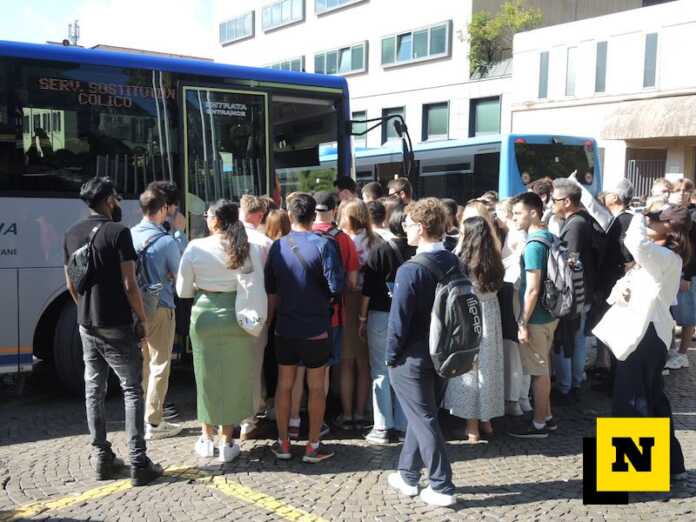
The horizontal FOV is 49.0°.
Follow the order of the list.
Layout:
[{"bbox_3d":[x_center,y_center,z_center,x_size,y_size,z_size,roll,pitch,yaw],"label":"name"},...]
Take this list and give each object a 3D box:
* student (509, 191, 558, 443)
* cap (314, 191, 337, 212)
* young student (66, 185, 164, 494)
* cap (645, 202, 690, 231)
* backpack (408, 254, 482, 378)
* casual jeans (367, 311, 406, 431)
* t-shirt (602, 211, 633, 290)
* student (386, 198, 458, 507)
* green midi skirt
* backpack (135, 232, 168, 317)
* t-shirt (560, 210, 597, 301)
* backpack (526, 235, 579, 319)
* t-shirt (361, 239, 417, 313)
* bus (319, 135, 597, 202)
[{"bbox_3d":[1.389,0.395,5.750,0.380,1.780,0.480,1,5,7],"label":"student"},{"bbox_3d":[-0.170,-0.463,5.900,0.190,0.160,0.260,2,6,12],"label":"cap"},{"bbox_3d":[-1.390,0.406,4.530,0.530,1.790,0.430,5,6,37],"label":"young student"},{"bbox_3d":[1.966,-0.274,4.700,0.270,0.150,0.180,1,5,6],"label":"cap"},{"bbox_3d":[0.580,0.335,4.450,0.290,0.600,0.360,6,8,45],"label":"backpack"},{"bbox_3d":[0.296,0.767,5.450,0.390,0.930,0.310,-2,6,-34],"label":"casual jeans"},{"bbox_3d":[2.231,-0.078,6.300,0.270,0.660,0.460,2,6,12],"label":"t-shirt"},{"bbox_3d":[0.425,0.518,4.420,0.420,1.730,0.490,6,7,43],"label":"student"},{"bbox_3d":[-0.834,0.642,5.080,0.440,0.880,0.370,0,5,-7],"label":"green midi skirt"},{"bbox_3d":[-1.375,0.094,5.320,0.290,0.530,0.180,5,7,40],"label":"backpack"},{"bbox_3d":[1.907,-0.045,6.320,0.310,0.710,0.460,3,6,25],"label":"t-shirt"},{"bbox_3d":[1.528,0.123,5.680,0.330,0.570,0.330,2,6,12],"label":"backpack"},{"bbox_3d":[0.315,0.095,5.400,0.430,0.550,0.270,-2,6,-30],"label":"t-shirt"},{"bbox_3d":[-0.180,-0.830,17.100,2.550,3.100,12.000,-3,7,-36],"label":"bus"}]

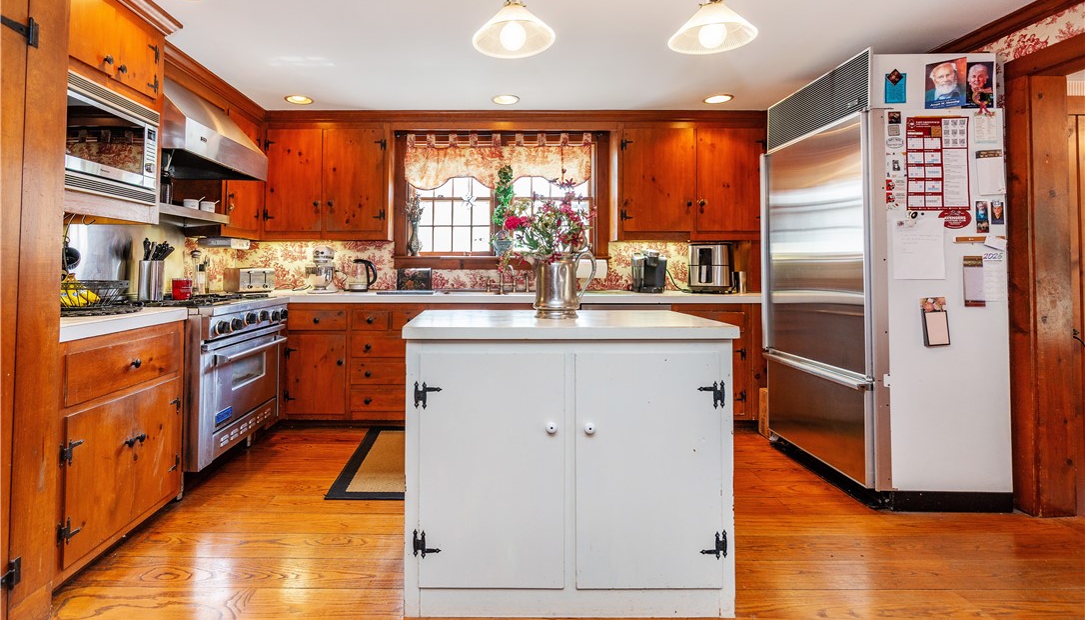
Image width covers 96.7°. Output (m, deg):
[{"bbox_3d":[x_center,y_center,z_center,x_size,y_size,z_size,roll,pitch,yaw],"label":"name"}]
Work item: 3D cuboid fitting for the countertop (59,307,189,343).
[{"bbox_3d":[-2.000,0.047,1.950,0.630,0.050,0.760,0,3,-6],"label":"countertop"}]

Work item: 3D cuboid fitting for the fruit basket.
[{"bbox_3d":[-1.862,-0.062,1.980,0.290,0.110,0.290,0,2,-6],"label":"fruit basket"}]

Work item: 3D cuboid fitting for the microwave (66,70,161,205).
[{"bbox_3d":[-1.886,-0.647,1.890,0.400,0.405,0.530,0,2,-6],"label":"microwave"}]

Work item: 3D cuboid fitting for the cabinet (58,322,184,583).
[{"bbox_3d":[-1.995,0.495,1.950,0.580,0.860,0.740,0,3,-6],"label":"cabinet"}]

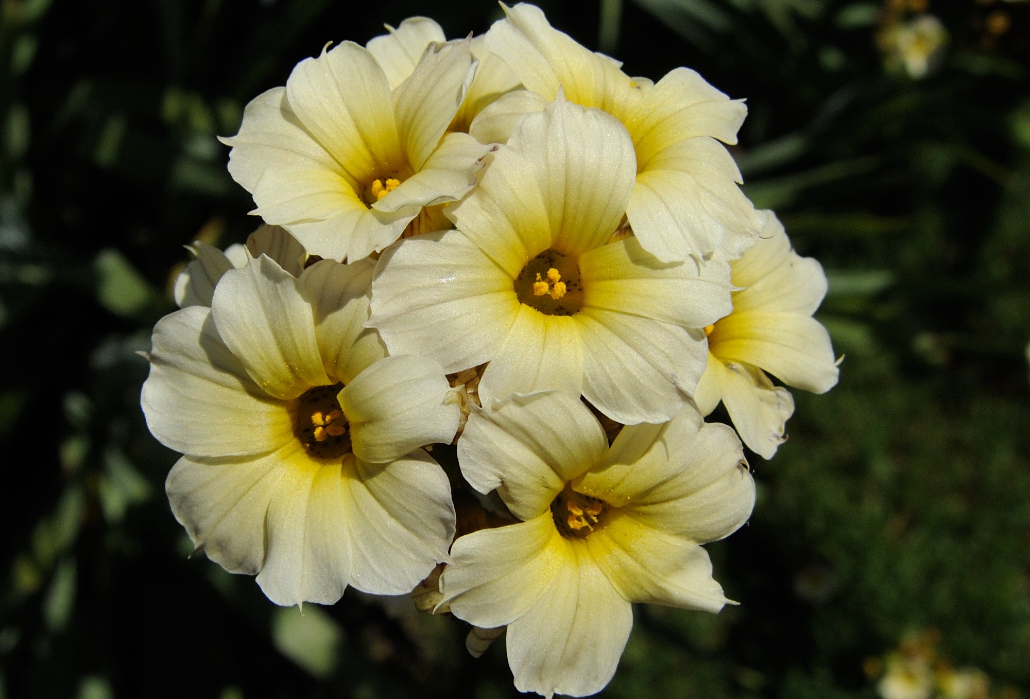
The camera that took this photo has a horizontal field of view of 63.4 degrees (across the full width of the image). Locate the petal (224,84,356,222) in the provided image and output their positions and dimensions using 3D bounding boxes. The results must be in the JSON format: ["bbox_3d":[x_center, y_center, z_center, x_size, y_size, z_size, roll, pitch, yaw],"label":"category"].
[{"bbox_3d":[-0.059,-0.049,0.227,0.036,0.033,0.011,18,7,-21],"label":"petal"}]

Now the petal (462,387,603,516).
[{"bbox_3d":[0.004,0.027,0.216,0.033,0.035,0.011,-46,21,-4],"label":"petal"}]

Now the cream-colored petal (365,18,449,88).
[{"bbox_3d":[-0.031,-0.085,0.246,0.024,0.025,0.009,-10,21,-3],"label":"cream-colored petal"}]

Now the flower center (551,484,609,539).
[{"bbox_3d":[0.017,0.044,0.224,0.015,0.010,0.014,2,75,-7],"label":"flower center"}]

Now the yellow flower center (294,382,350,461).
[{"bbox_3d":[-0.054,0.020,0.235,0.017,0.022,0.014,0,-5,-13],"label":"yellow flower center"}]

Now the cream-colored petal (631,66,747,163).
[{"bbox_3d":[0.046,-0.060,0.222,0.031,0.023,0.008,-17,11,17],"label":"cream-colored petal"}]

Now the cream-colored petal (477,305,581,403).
[{"bbox_3d":[0.005,0.002,0.211,0.026,0.008,0.028,9,66,1],"label":"cream-colored petal"}]

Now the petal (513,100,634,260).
[{"bbox_3d":[0.015,-0.044,0.216,0.032,0.039,0.011,2,6,4],"label":"petal"}]

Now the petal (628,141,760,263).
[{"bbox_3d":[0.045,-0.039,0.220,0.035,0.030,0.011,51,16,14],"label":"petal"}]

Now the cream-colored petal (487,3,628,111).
[{"bbox_3d":[0.012,-0.081,0.233,0.039,0.025,0.012,31,18,-13],"label":"cream-colored petal"}]

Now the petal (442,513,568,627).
[{"bbox_3d":[-0.002,0.057,0.218,0.034,0.010,0.025,-26,77,-14],"label":"petal"}]

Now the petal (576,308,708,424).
[{"bbox_3d":[0.031,0.004,0.211,0.035,0.010,0.023,43,95,19],"label":"petal"}]

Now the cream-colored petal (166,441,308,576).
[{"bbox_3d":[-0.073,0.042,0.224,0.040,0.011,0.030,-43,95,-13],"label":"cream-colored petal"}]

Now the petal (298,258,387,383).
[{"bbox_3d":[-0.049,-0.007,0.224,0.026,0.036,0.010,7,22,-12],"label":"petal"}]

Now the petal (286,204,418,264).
[{"bbox_3d":[-0.044,-0.031,0.224,0.036,0.012,0.022,6,48,-12],"label":"petal"}]

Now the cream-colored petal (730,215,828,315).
[{"bbox_3d":[0.072,-0.020,0.237,0.029,0.031,0.009,49,16,8],"label":"cream-colored petal"}]

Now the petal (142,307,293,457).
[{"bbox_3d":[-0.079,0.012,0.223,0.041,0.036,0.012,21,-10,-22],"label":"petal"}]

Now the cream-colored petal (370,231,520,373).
[{"bbox_3d":[-0.017,-0.012,0.211,0.038,0.031,0.009,-9,4,-16],"label":"cream-colored petal"}]

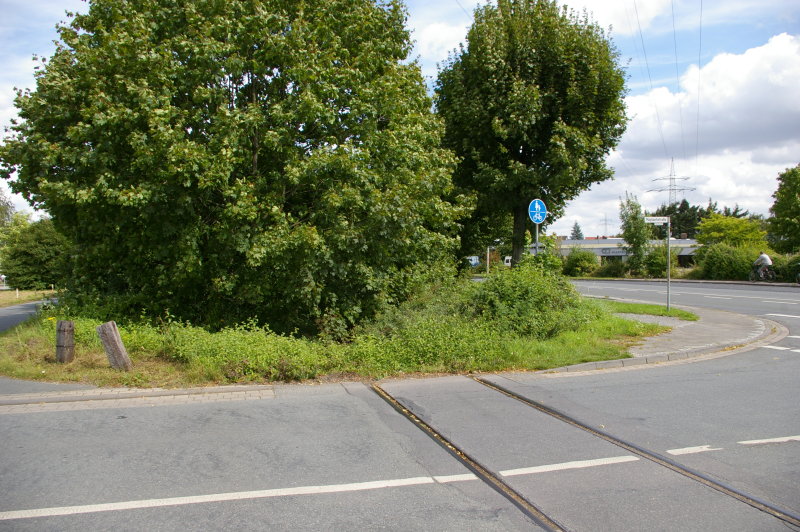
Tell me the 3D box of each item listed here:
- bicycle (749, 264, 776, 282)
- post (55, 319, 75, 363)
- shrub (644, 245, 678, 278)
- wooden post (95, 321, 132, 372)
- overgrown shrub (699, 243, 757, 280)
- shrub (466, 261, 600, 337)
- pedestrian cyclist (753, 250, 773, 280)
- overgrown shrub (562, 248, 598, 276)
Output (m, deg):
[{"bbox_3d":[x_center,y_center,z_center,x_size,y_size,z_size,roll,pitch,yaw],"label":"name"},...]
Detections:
[{"bbox_3d":[21.163,0.438,35.000,0.580,1.050,1.720,0,1,-35],"label":"bicycle"},{"bbox_3d":[-4.950,1.118,8.850,0.230,0.610,0.210,0,1,-29],"label":"post"},{"bbox_3d":[17.448,-0.300,40.000,2.150,2.250,2.000,0,1,24],"label":"shrub"},{"bbox_3d":[-3.905,1.087,8.200,0.210,0.660,0.210,-21,2,-11],"label":"wooden post"},{"bbox_3d":[20.650,-0.284,37.800,3.250,2.400,2.800,0,1,29],"label":"overgrown shrub"},{"bbox_3d":[2.763,0.740,12.500,2.750,1.500,2.400,0,1,12],"label":"shrub"},{"bbox_3d":[21.134,-0.058,35.000,0.550,1.620,0.900,0,1,-35],"label":"pedestrian cyclist"},{"bbox_3d":[13.248,-0.257,44.000,2.600,2.050,2.400,0,1,17],"label":"overgrown shrub"}]

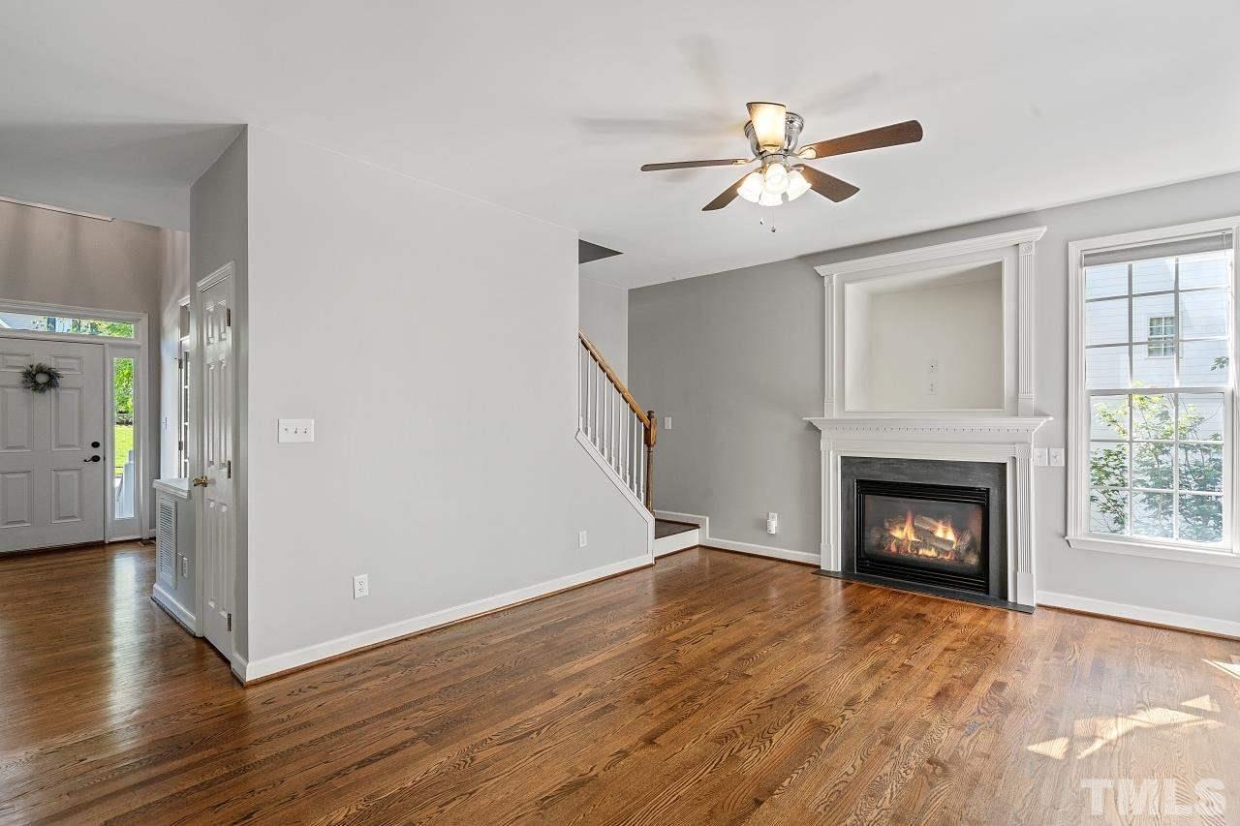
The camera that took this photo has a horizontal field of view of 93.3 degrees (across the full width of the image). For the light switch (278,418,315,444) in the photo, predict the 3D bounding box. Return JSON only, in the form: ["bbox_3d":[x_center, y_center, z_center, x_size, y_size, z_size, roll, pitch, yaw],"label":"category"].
[{"bbox_3d":[-1.670,0.095,3.031,0.012,0.120,0.171,0,-1,42],"label":"light switch"}]

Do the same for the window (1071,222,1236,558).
[{"bbox_3d":[3.356,-0.116,3.695,0.859,2.069,0.100,0,-1,42],"label":"window"}]

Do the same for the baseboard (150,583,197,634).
[{"bbox_3d":[-2.910,1.275,3.823,1.158,0.102,0.022,0,-1,42],"label":"baseboard"}]

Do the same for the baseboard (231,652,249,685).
[{"bbox_3d":[-1.886,1.269,2.914,0.205,0.102,0.022,0,-1,42],"label":"baseboard"}]

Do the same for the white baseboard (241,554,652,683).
[{"bbox_3d":[-0.773,1.277,4.008,0.022,0.102,3.137,0,-1,42],"label":"white baseboard"}]

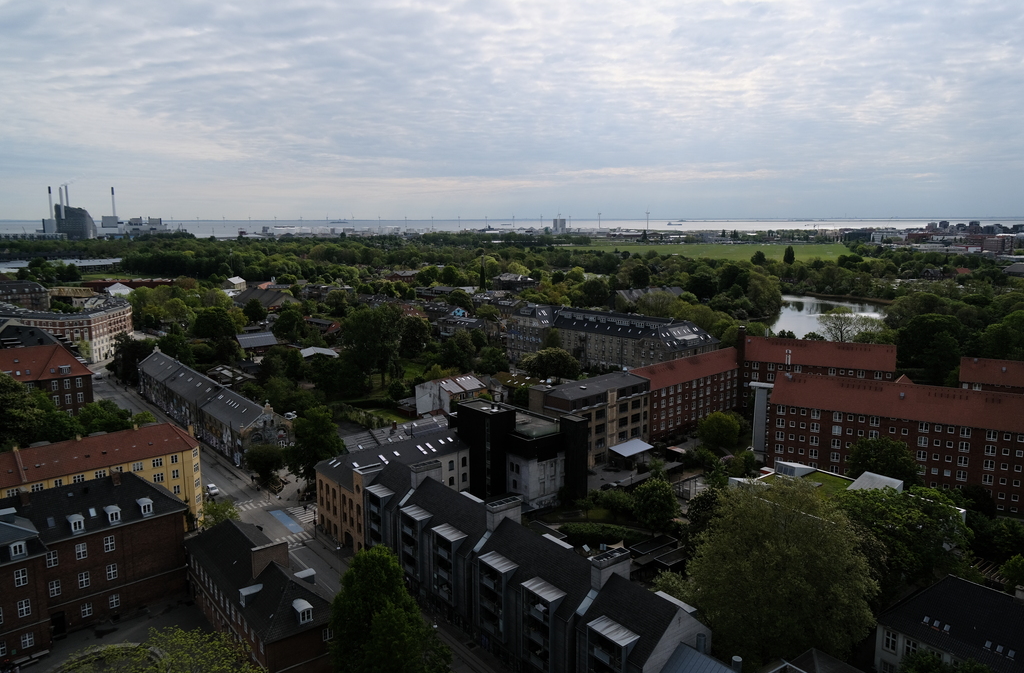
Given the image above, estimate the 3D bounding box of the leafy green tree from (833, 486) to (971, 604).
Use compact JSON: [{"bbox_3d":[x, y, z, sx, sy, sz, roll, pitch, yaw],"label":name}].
[{"bbox_3d":[54.000,29.610,104.370,17.500,16.200,17.500,0,9,0],"label":"leafy green tree"}]

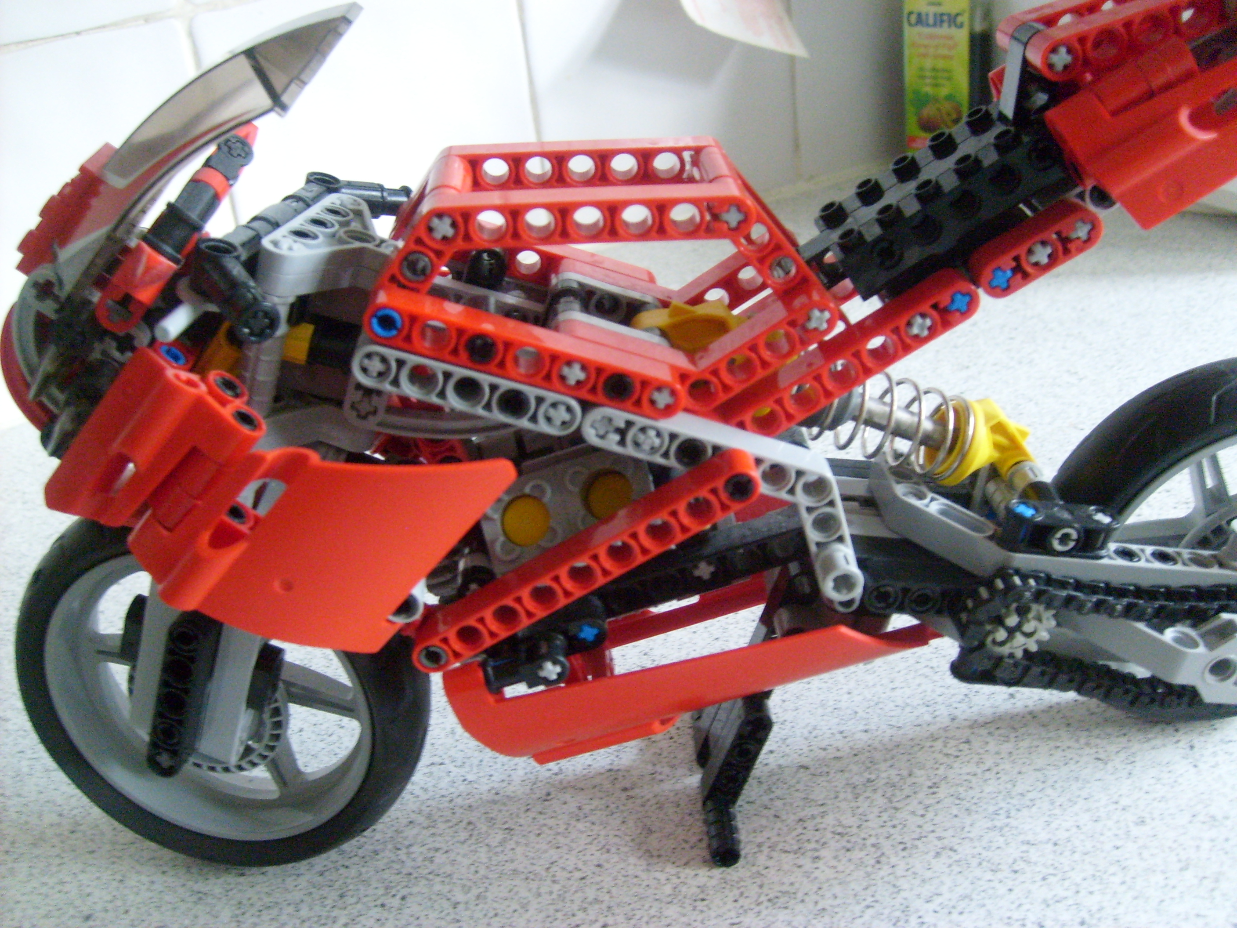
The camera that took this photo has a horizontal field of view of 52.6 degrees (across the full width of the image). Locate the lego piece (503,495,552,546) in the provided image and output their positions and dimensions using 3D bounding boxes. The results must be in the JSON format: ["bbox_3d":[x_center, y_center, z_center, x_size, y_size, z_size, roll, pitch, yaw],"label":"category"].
[{"bbox_3d":[-0.017,0.011,0.238,0.010,0.010,0.005,-3,-15,9],"label":"lego piece"}]

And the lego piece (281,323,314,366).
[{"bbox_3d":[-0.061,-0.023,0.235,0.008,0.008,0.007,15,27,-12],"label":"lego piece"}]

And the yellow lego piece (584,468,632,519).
[{"bbox_3d":[-0.001,0.007,0.239,0.010,0.010,0.005,-3,-15,9],"label":"yellow lego piece"}]

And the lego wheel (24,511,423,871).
[{"bbox_3d":[-0.088,0.049,0.280,0.094,0.094,0.022,-2,23,11],"label":"lego wheel"}]

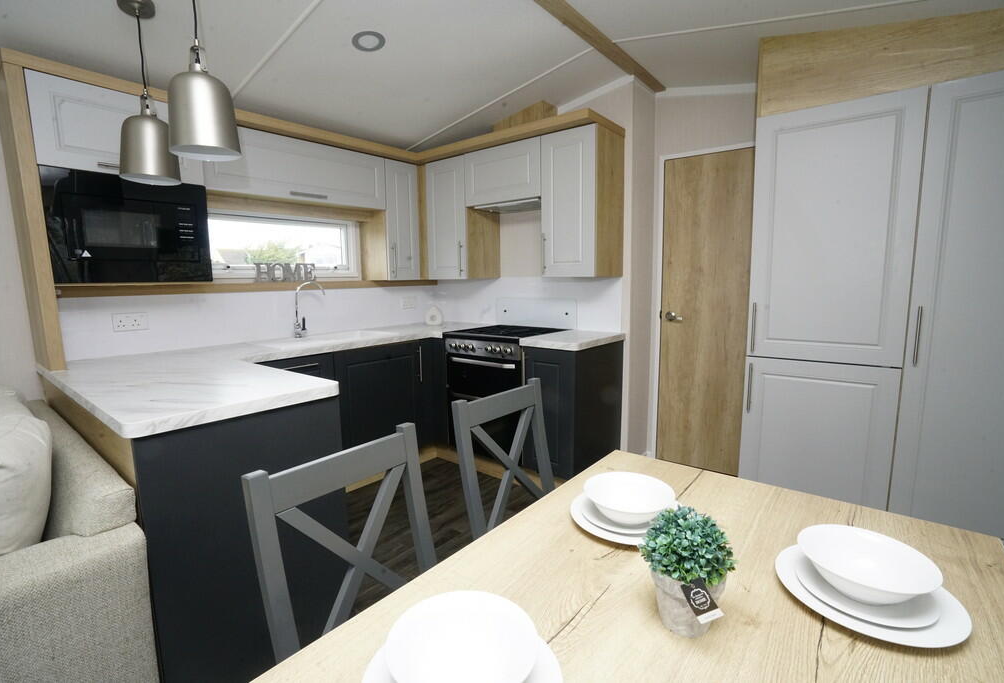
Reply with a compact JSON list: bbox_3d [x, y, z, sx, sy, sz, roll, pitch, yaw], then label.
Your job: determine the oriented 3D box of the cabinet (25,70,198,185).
[{"bbox_3d":[-1.758,-0.910,2.075,0.320,0.349,0.582,5,9,37],"label":"cabinet"}]

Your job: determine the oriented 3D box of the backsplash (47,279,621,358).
[{"bbox_3d":[-0.612,-0.151,2.420,1.678,0.351,2.289,5,10,38],"label":"backsplash"}]

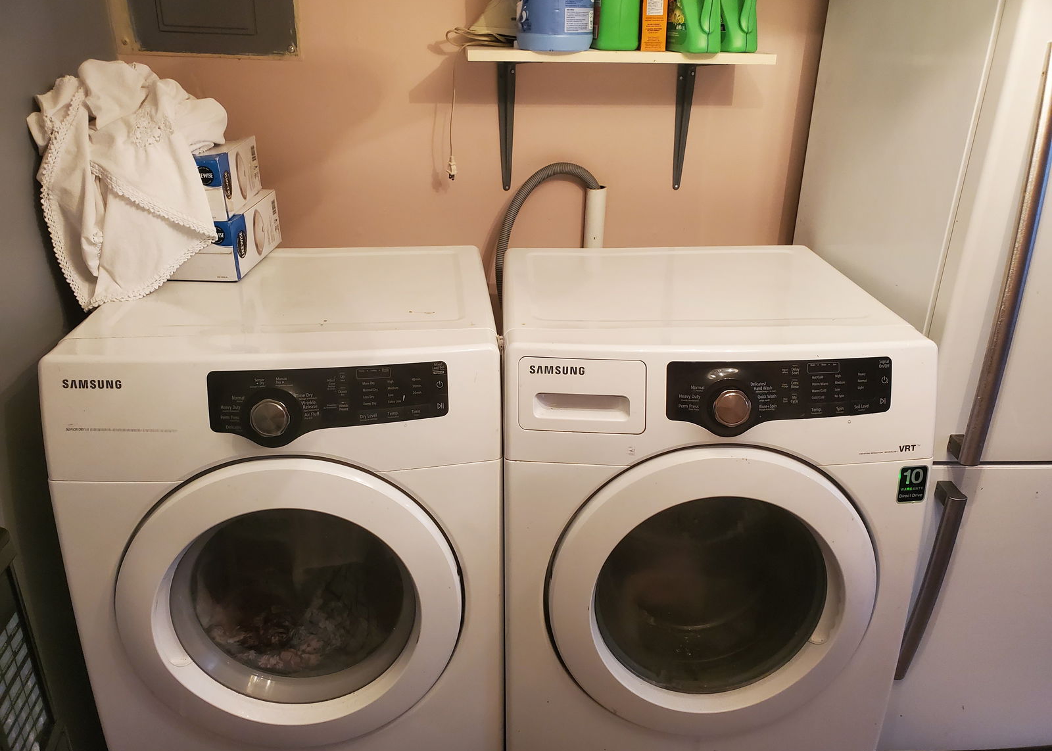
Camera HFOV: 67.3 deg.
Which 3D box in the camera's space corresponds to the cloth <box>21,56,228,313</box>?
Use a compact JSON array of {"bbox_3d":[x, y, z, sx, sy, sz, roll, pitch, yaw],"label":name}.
[{"bbox_3d":[-0.698,-0.359,1.447,0.335,0.405,0.320,-2,24,-6],"label":"cloth"}]

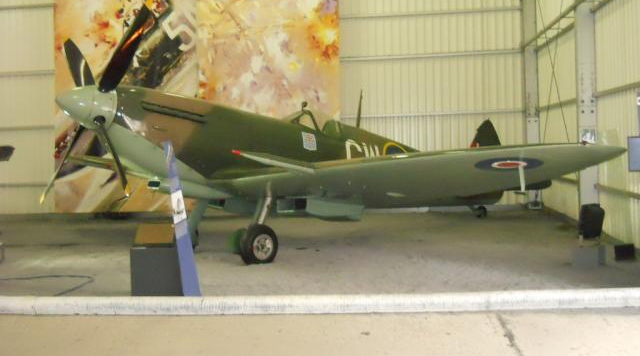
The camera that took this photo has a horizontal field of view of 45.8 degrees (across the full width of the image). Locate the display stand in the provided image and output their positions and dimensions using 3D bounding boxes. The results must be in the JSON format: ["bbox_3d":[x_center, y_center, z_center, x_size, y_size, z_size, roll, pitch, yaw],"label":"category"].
[{"bbox_3d":[-1.663,0.882,7.887,0.540,0.790,0.400,-2,3,-6],"label":"display stand"}]

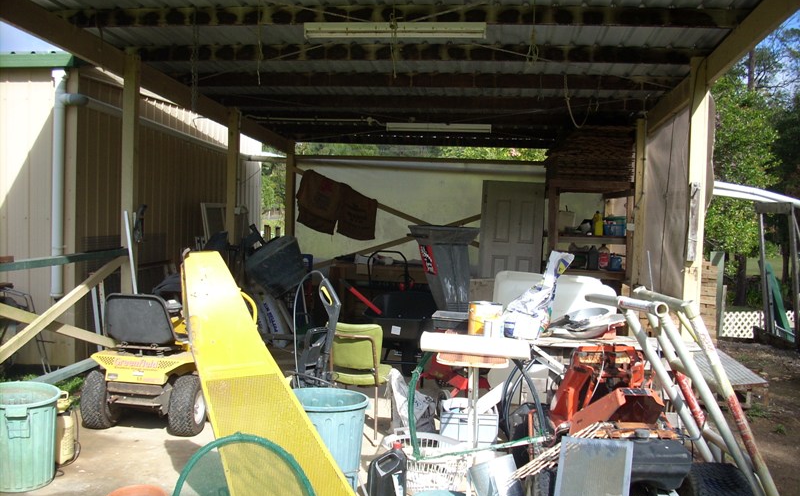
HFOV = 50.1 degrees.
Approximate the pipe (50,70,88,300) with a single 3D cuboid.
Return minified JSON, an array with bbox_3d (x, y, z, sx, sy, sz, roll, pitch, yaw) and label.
[{"bbox_3d":[-3.133,-0.590,8.142,0.315,2.159,0.220,2,3,7],"label":"pipe"}]

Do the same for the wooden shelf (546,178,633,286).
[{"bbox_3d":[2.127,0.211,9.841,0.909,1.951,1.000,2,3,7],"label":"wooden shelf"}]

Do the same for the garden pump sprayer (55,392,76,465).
[{"bbox_3d":[-2.044,1.067,5.154,0.180,0.440,0.180,1,3,-22],"label":"garden pump sprayer"}]

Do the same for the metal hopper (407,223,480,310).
[{"bbox_3d":[0.356,0.164,6.850,0.440,0.710,0.440,0,3,-24],"label":"metal hopper"}]

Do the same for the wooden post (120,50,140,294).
[{"bbox_3d":[-2.182,-0.181,6.902,0.100,2.796,0.100,2,3,7],"label":"wooden post"}]

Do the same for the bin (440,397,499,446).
[{"bbox_3d":[0.484,1.218,5.923,0.394,0.250,0.310,2,3,4],"label":"bin"}]

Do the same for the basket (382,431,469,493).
[{"bbox_3d":[0.156,1.266,4.955,0.510,0.240,0.460,2,3,5],"label":"basket"}]

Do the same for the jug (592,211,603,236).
[{"bbox_3d":[2.102,-0.255,9.100,0.105,0.270,0.120,2,3,6],"label":"jug"}]

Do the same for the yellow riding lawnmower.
[{"bbox_3d":[-1.672,0.761,6.558,0.860,0.980,1.680,2,3,9],"label":"yellow riding lawnmower"}]

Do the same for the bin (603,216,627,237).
[{"bbox_3d":[2.283,-0.229,9.100,0.240,0.210,0.220,2,3,6],"label":"bin"}]

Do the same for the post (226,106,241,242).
[{"bbox_3d":[-1.864,-0.228,9.513,0.100,2.642,0.100,2,3,7],"label":"post"}]

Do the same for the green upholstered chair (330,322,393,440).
[{"bbox_3d":[-0.253,0.904,5.920,0.420,0.800,0.470,3,3,20],"label":"green upholstered chair"}]

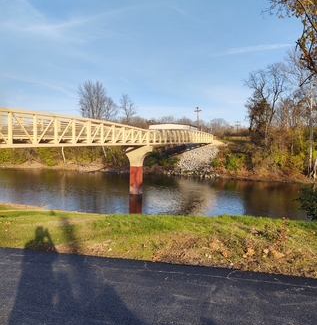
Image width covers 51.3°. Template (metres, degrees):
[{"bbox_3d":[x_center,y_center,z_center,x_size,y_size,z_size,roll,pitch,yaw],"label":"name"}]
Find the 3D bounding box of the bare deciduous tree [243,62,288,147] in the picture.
[{"bbox_3d":[24.230,-13.130,74.000,10.000,19.000,9.000,2,4,17],"label":"bare deciduous tree"}]

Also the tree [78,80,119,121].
[{"bbox_3d":[-20.920,-18.660,115.000,13.500,20.500,12.500,0,4,-10],"label":"tree"}]

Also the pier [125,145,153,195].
[{"bbox_3d":[-2.550,1.010,42.500,3.500,6.400,1.350,2,4,22],"label":"pier"}]

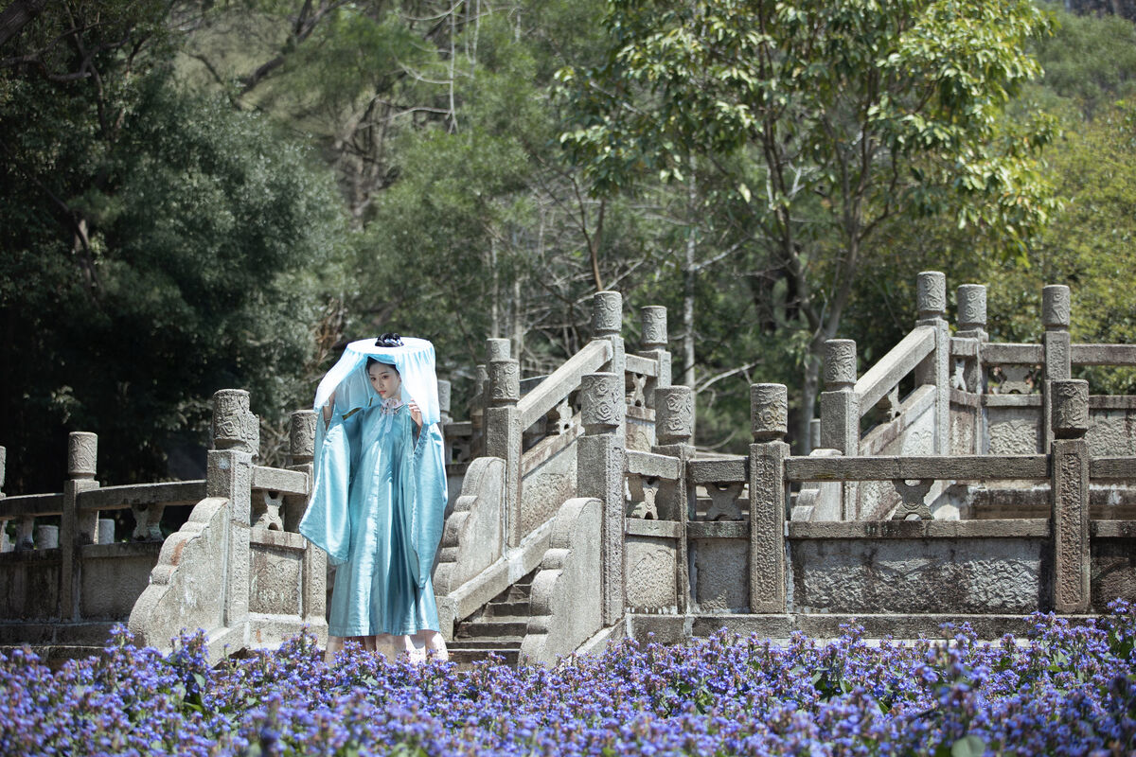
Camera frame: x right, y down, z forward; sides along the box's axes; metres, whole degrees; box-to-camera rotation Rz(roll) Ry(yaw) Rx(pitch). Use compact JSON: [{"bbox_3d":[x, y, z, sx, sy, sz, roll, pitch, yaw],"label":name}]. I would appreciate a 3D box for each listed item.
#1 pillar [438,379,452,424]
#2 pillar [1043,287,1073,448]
[{"bbox_3d":[-1.148,0.634,24.969,0.199,1.256,0.199,-1,-6,11],"label":"pillar"},{"bbox_3d":[3.390,-0.020,19.189,0.196,1.256,0.196,0,-6,0],"label":"pillar"}]

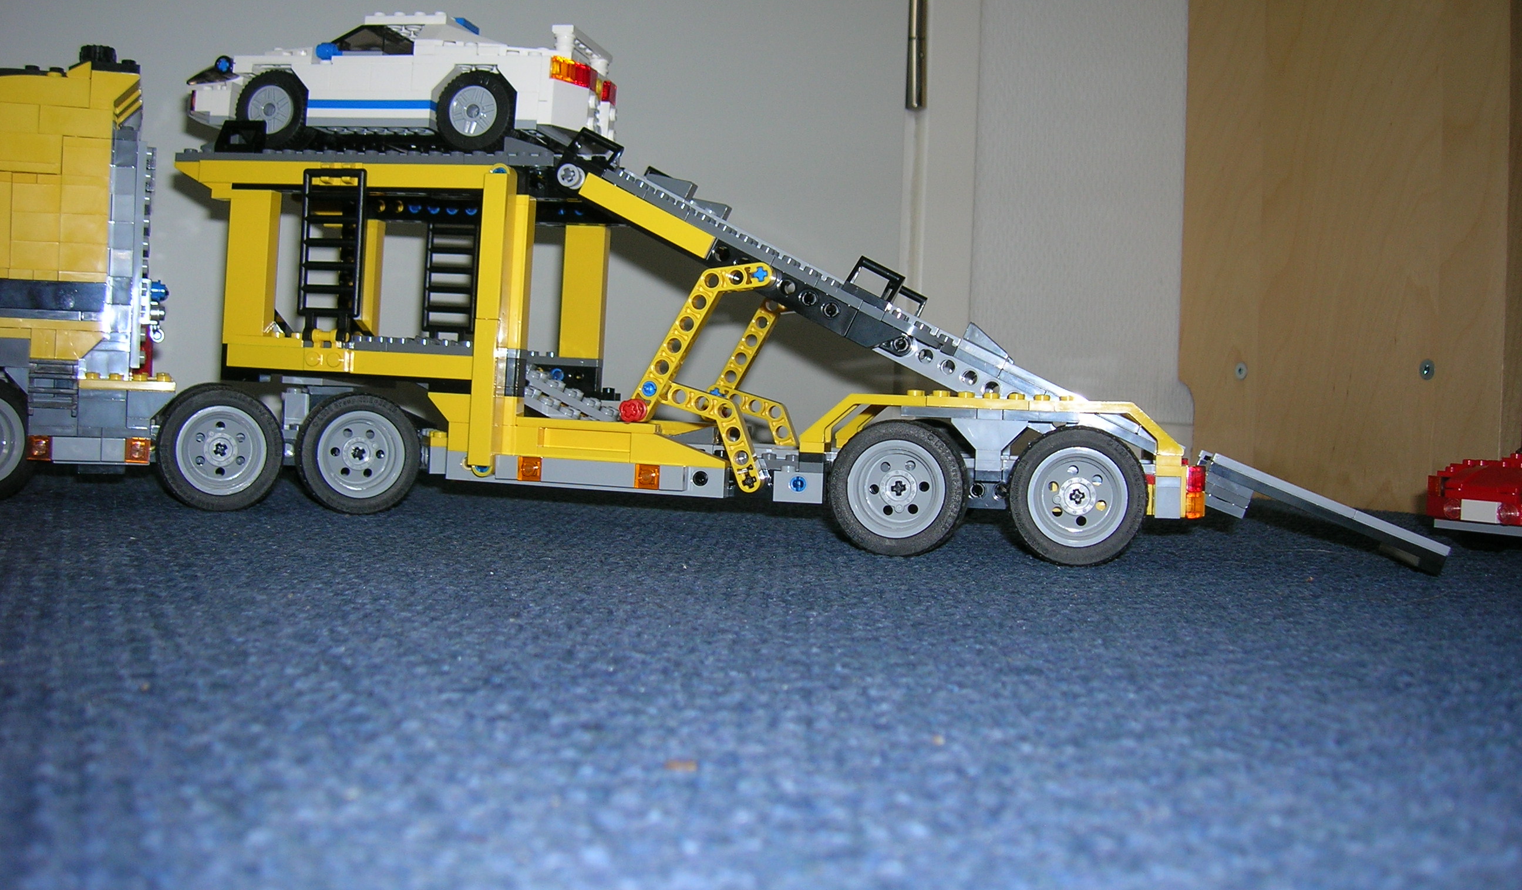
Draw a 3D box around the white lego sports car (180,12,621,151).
[{"bbox_3d":[-0.131,-0.133,0.555,0.146,0.053,0.054,3,2,11],"label":"white lego sports car"}]

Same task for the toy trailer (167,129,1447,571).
[{"bbox_3d":[0.007,-0.037,0.530,0.435,0.137,0.114,3,2,11],"label":"toy trailer"}]

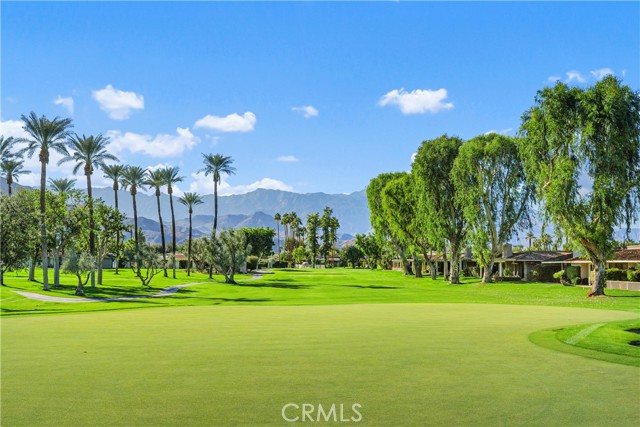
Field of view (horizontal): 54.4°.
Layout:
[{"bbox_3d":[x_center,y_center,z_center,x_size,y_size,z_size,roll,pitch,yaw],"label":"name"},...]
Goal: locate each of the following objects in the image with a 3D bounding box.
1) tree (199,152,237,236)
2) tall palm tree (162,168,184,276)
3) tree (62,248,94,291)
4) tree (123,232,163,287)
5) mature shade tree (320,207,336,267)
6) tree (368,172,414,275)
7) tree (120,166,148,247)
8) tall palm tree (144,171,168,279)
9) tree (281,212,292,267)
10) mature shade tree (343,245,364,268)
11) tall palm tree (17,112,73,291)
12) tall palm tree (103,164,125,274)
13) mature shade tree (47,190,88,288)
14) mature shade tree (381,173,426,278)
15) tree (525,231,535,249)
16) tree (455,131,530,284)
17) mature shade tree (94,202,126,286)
[{"bbox_3d":[-15.571,0.256,95.738,5.800,19.480,5.800,1,-4,-9],"label":"tree"},{"bbox_3d":[-22.600,1.377,96.663,3.550,17.510,3.550,1,-4,-13],"label":"tall palm tree"},{"bbox_3d":[-18.976,4.614,49.140,2.600,3.700,2.600,2,-5,-21],"label":"tree"},{"bbox_3d":[-18.700,4.840,65.750,4.330,5.660,4.330,0,-4,0],"label":"tree"},{"bbox_3d":[2.571,7.705,200.758,4.660,20.000,4.660,0,-4,1],"label":"mature shade tree"},{"bbox_3d":[12.080,1.700,105.130,8.110,17.370,8.110,0,-4,0],"label":"tree"},{"bbox_3d":[-29.510,1.210,99.270,4.630,17.540,4.630,0,-4,0],"label":"tree"},{"bbox_3d":[-25.220,1.370,95.840,3.770,16.730,3.770,0,-4,0],"label":"tall palm tree"},{"bbox_3d":[-11.574,9.154,215.722,3.450,19.060,3.450,0,-4,-3],"label":"tree"},{"bbox_3d":[10.490,13.358,192.286,6.940,7.550,6.940,0,-4,3],"label":"mature shade tree"},{"bbox_3d":[-25.970,-1.260,58.650,5.470,16.840,5.470,0,-4,0],"label":"tall palm tree"},{"bbox_3d":[-36.590,0.984,110.742,3.980,19.580,3.980,1,-5,-18],"label":"tall palm tree"},{"bbox_3d":[-26.700,2.600,65.680,4.540,10.110,4.540,0,-4,0],"label":"mature shade tree"},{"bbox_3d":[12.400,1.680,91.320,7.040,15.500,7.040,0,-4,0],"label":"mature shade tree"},{"bbox_3d":[50.619,9.110,150.361,2.410,9.530,2.410,-1,-5,19],"label":"tree"},{"bbox_3d":[20.770,-0.750,74.720,9.970,18.040,9.970,0,-4,0],"label":"tree"},{"bbox_3d":[-23.451,3.281,69.352,3.770,9.280,3.770,1,-5,-19],"label":"mature shade tree"}]

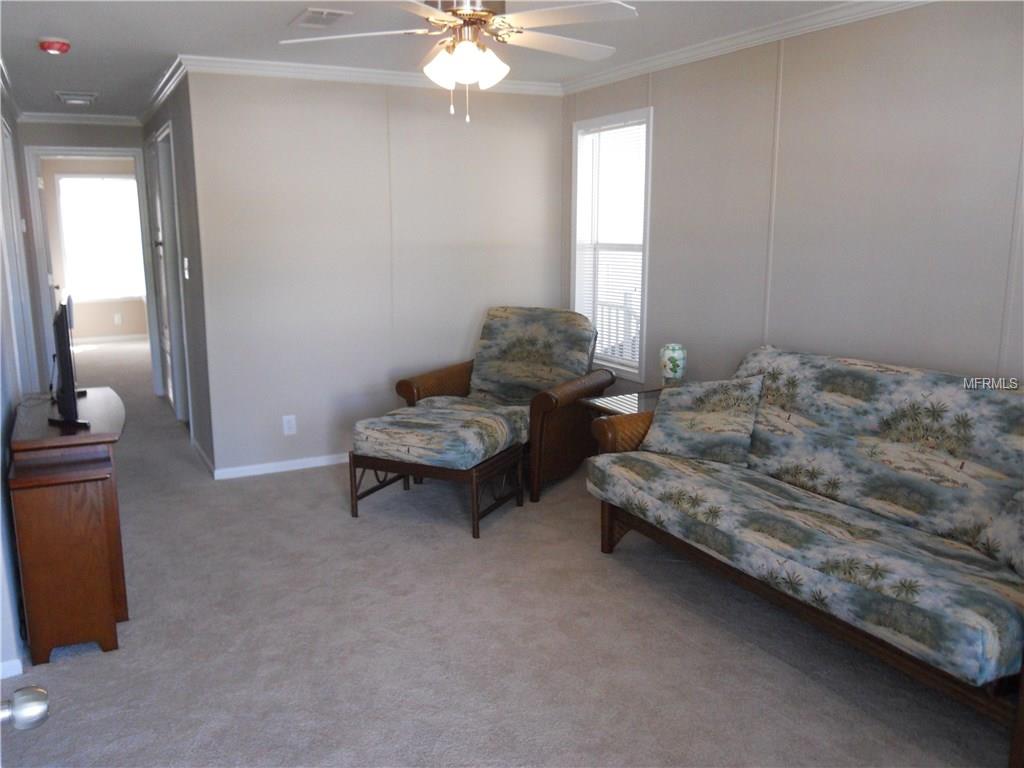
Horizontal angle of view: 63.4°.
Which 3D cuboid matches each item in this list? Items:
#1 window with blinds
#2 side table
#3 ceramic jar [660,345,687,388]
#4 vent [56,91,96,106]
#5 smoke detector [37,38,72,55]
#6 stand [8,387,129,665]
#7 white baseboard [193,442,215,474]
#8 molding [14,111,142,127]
[{"bbox_3d":[0.616,-0.867,5.290,0.070,1.620,0.850,-6,13,-27],"label":"window with blinds"},{"bbox_3d":[0.777,0.387,4.323,0.630,0.570,0.570,-6,13,-27],"label":"side table"},{"bbox_3d":[0.889,-0.071,4.537,0.140,0.244,0.140,0,11,0],"label":"ceramic jar"},{"bbox_3d":[-3.055,-2.002,5.825,0.250,0.040,0.320,-6,13,-27],"label":"vent"},{"bbox_3d":[-2.249,-1.658,4.079,0.135,0.050,0.135,-6,13,-27],"label":"smoke detector"},{"bbox_3d":[-1.680,0.497,3.224,0.380,0.800,0.920,-6,13,-27],"label":"stand"},{"bbox_3d":[-1.976,0.468,5.284,0.017,0.066,0.850,-6,13,-27],"label":"white baseboard"},{"bbox_3d":[-3.545,-2.180,6.818,0.880,0.068,0.055,-6,13,-27],"label":"molding"}]

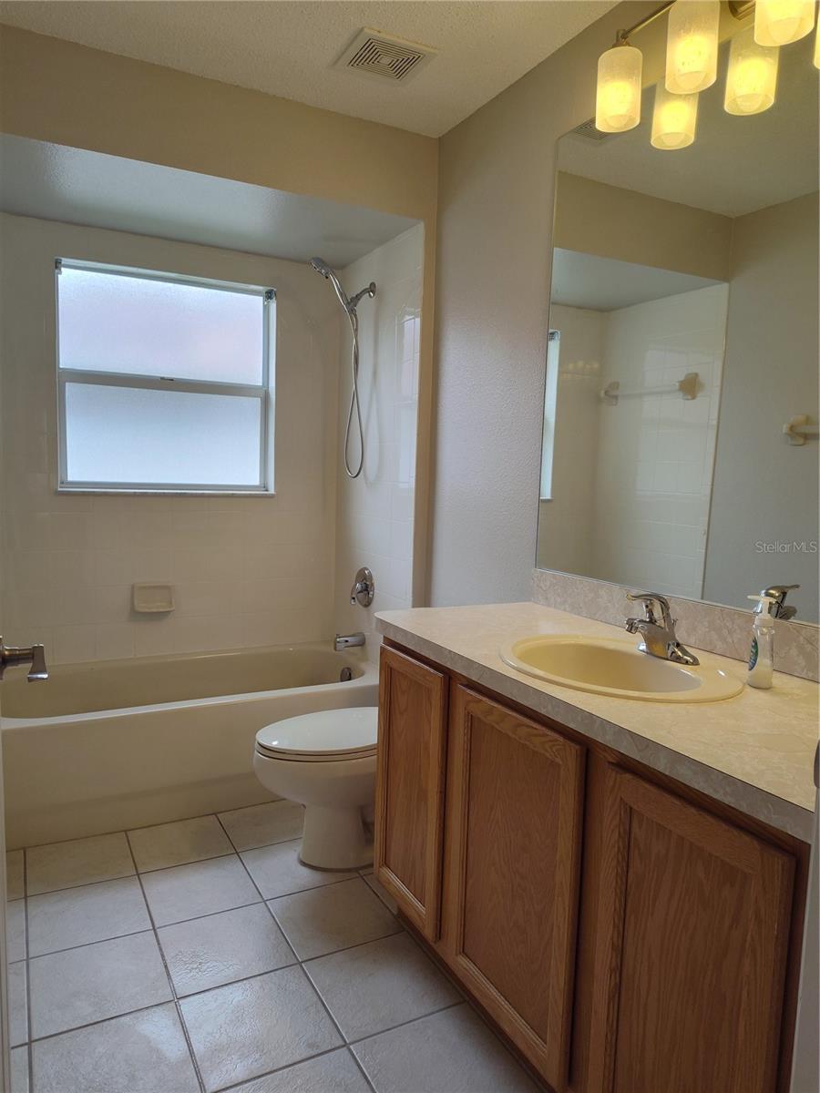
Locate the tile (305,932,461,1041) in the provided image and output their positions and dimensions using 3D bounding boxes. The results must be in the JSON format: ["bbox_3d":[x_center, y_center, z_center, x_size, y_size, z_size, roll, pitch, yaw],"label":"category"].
[{"bbox_3d":[-0.070,1.046,1.740,0.294,0.010,0.294,-1,6,-28],"label":"tile"}]

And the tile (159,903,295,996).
[{"bbox_3d":[-0.469,1.016,1.843,0.289,0.010,0.289,-1,5,-28],"label":"tile"}]

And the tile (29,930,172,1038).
[{"bbox_3d":[-0.728,1.019,1.704,0.289,0.010,0.289,-1,5,-28],"label":"tile"}]

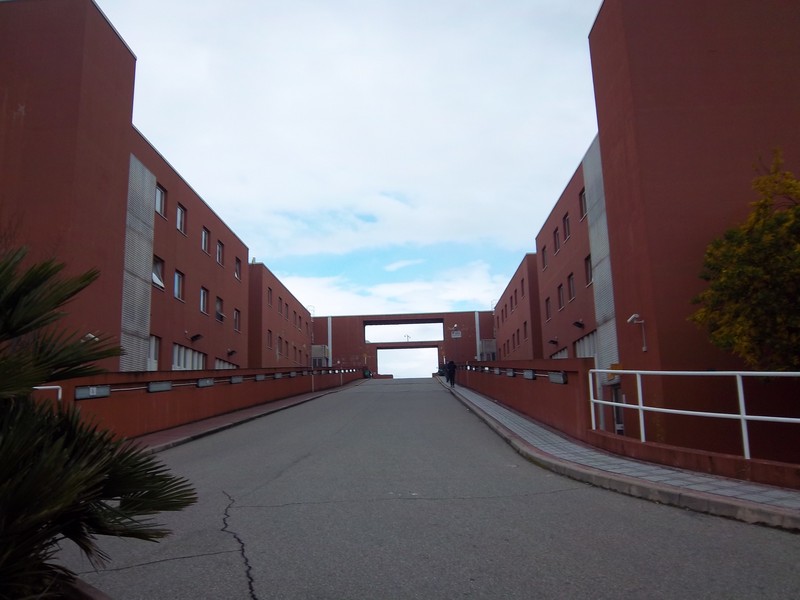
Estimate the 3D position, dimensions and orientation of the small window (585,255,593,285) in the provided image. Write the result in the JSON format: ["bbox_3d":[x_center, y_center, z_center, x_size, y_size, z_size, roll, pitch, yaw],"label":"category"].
[{"bbox_3d":[9.330,-1.437,31.831,0.170,1.350,1.250,-2,-11,2],"label":"small window"}]

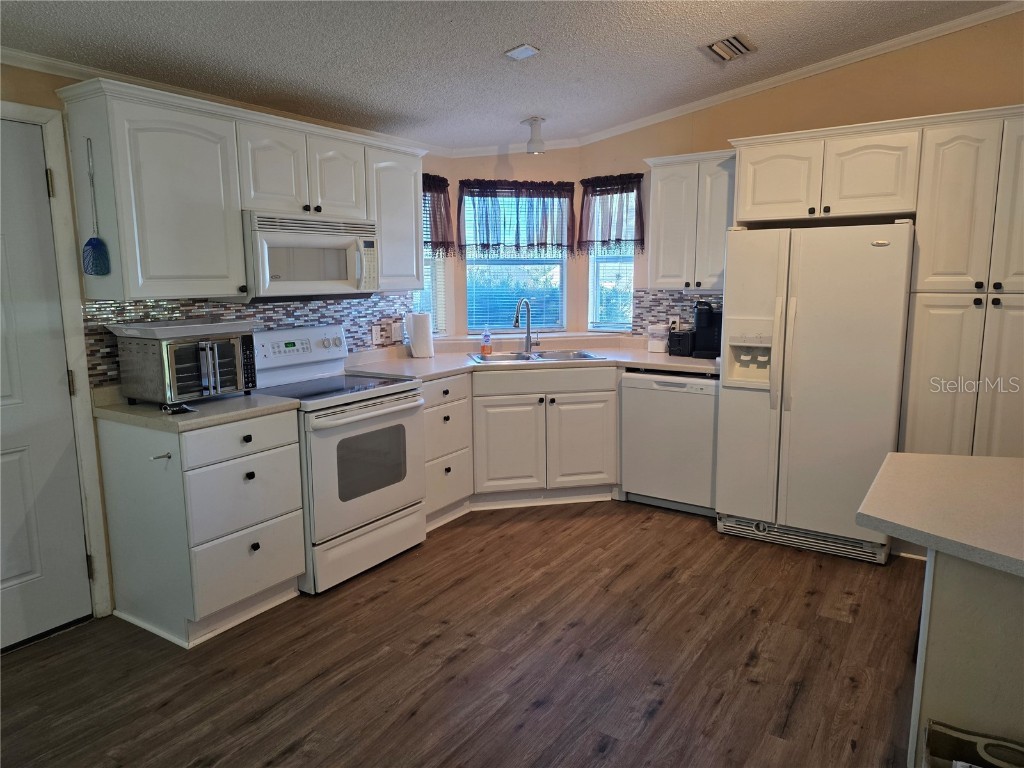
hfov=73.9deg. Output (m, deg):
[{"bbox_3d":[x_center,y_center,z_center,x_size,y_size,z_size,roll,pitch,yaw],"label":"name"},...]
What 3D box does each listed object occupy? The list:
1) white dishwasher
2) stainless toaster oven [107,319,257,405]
[{"bbox_3d":[1.089,0.334,4.309,0.595,0.865,0.600,5,10,33],"label":"white dishwasher"},{"bbox_3d":[-1.422,-0.094,3.033,0.330,0.320,0.480,5,10,33],"label":"stainless toaster oven"}]

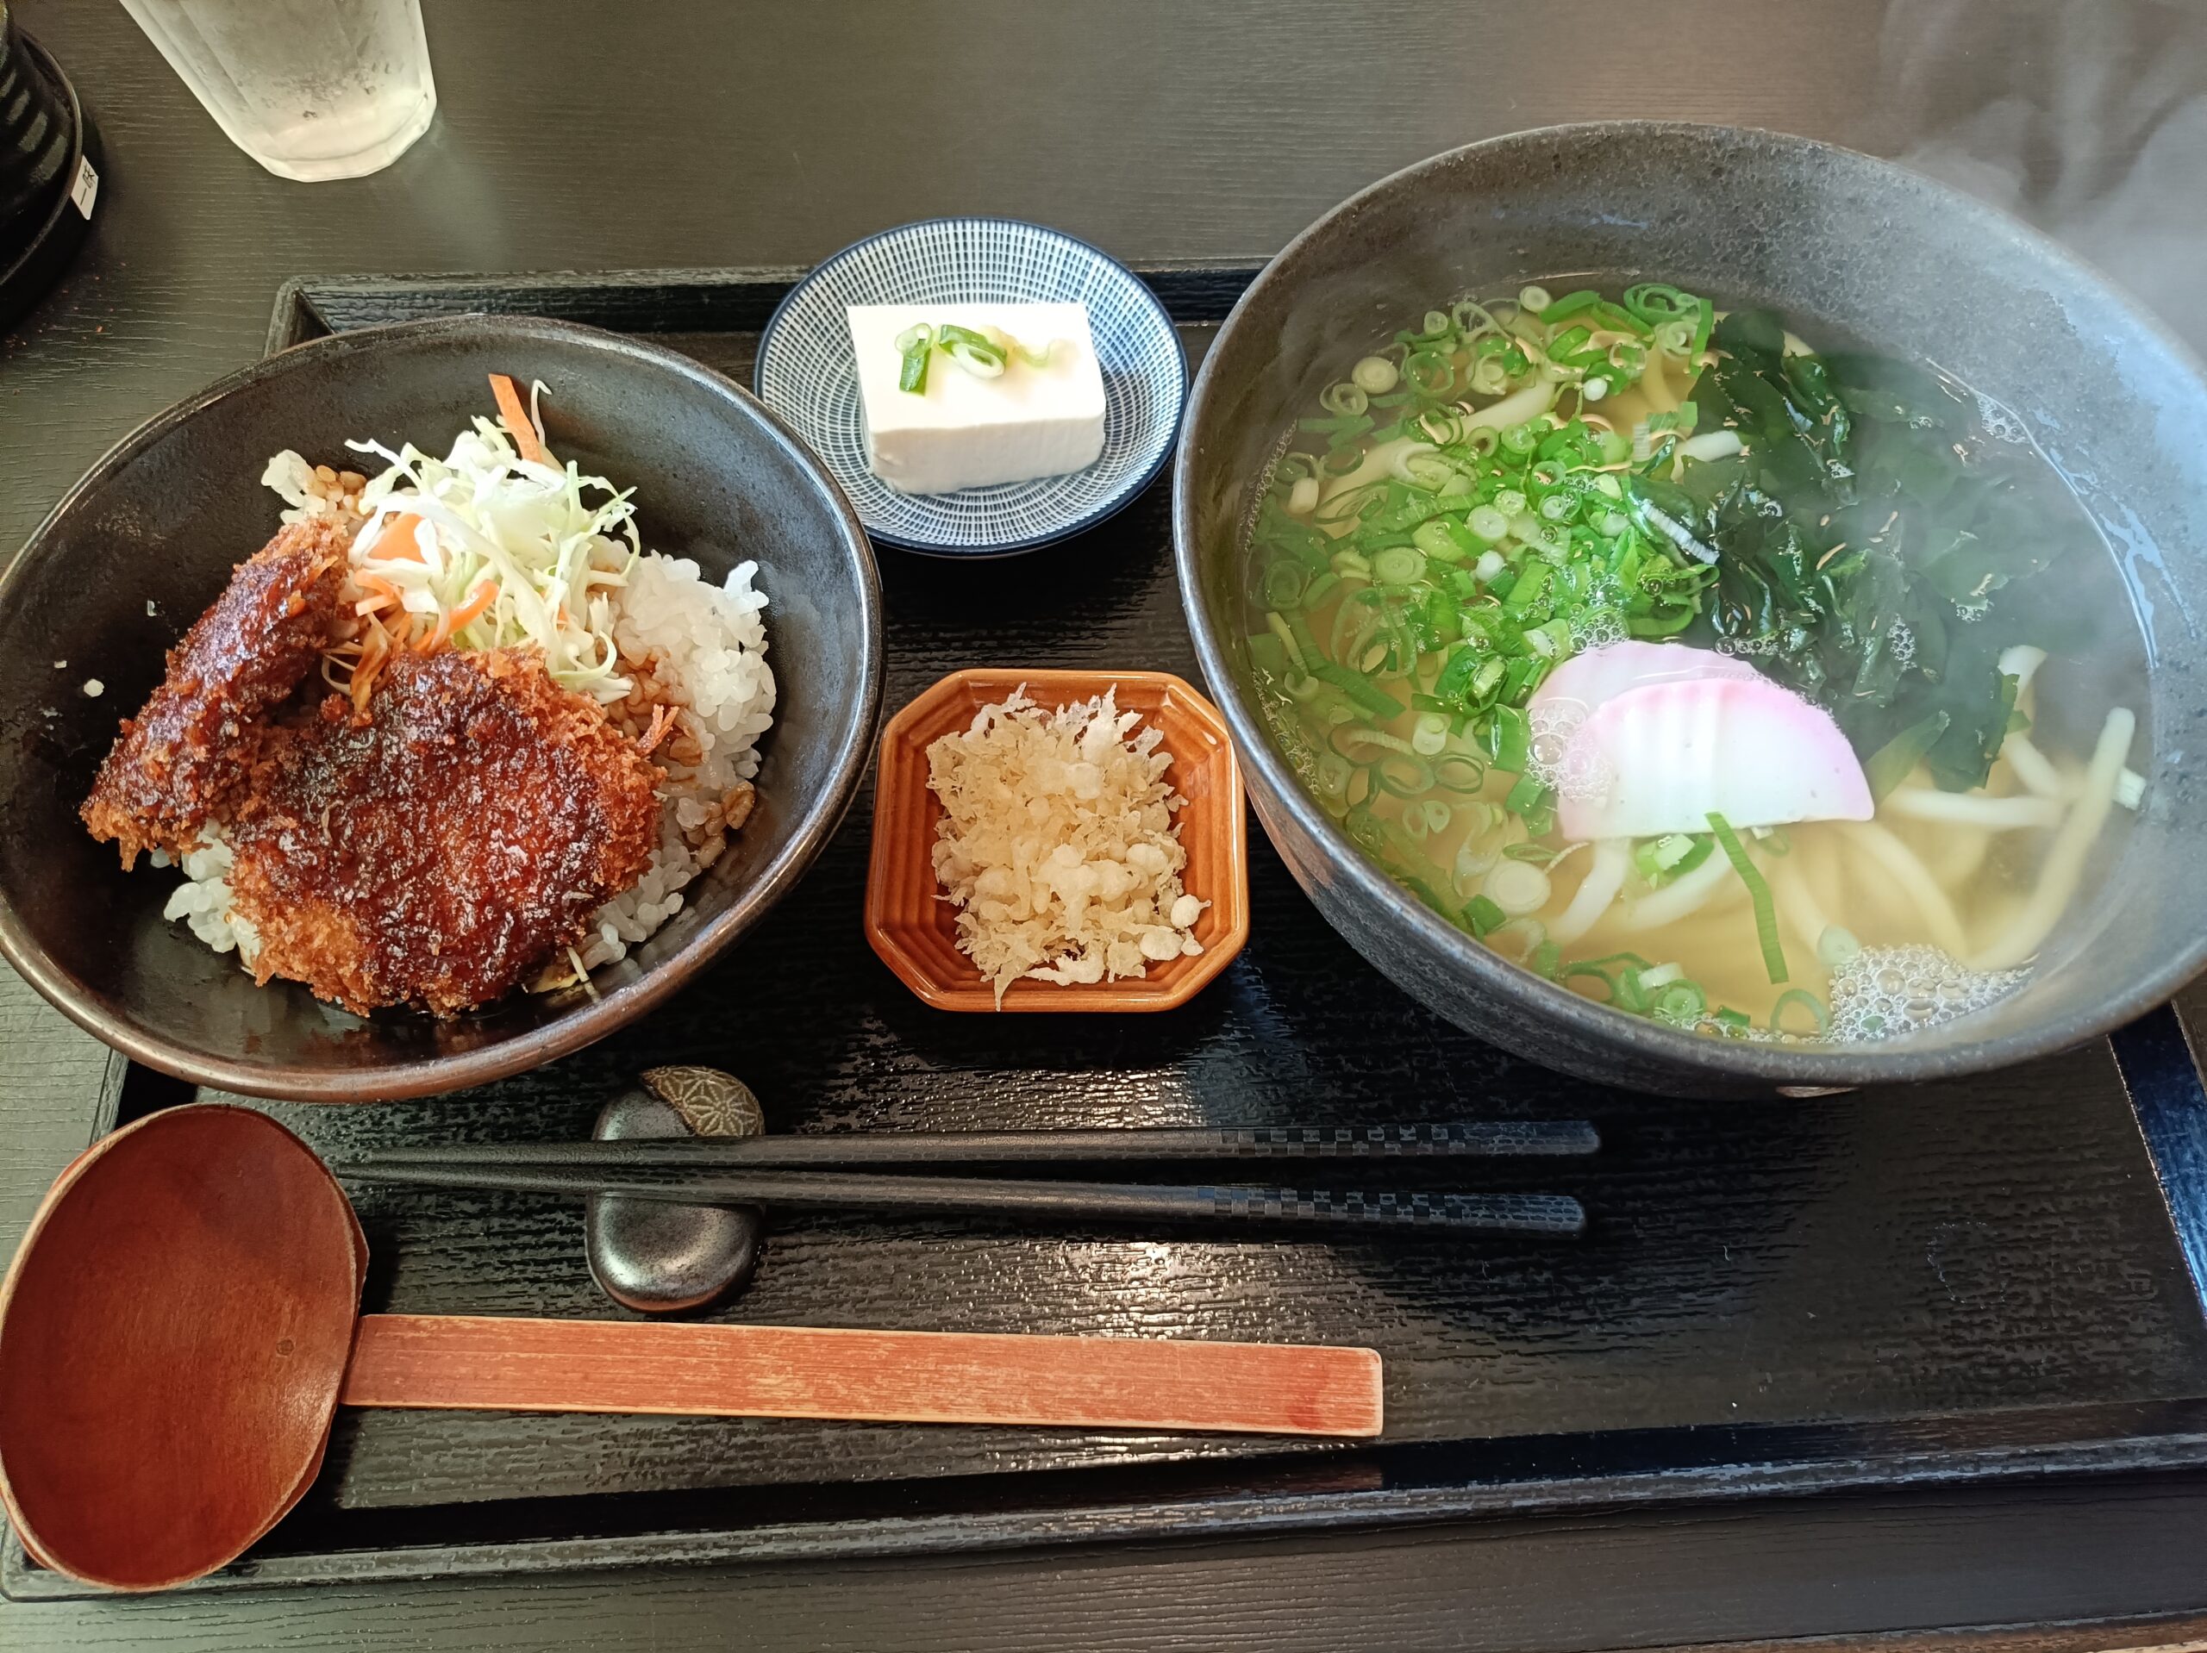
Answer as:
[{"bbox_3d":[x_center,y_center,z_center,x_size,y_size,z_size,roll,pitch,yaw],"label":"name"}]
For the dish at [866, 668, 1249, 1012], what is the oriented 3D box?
[{"bbox_3d":[-0.009,0.007,0.322,0.072,0.024,0.073,1,65,-2],"label":"dish"}]

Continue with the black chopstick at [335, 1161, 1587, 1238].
[{"bbox_3d":[-0.022,0.068,0.294,0.231,0.007,0.007,3,65,-5],"label":"black chopstick"}]

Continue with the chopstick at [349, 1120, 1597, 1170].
[{"bbox_3d":[-0.019,0.060,0.298,0.231,0.007,0.007,1,65,-6],"label":"chopstick"}]

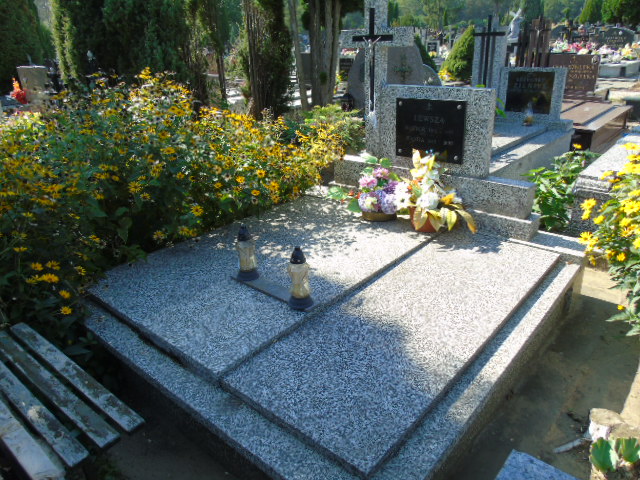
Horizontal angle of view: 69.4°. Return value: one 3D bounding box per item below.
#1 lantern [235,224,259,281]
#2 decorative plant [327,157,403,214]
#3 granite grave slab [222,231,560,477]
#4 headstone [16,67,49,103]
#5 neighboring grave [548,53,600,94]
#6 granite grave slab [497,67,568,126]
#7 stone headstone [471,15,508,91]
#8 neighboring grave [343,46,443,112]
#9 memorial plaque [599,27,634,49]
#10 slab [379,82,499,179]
[{"bbox_3d":[-0.398,0.062,2.460,0.120,0.297,0.120,-3,23,1],"label":"lantern"},{"bbox_3d":[0.318,-0.334,3.192,0.420,0.380,0.340,16,30,39],"label":"decorative plant"},{"bbox_3d":[0.462,0.327,2.136,0.680,0.042,1.760,16,30,39],"label":"granite grave slab"},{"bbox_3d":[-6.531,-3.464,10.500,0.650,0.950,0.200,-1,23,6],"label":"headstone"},{"bbox_3d":[3.802,-2.483,6.961,0.695,0.562,0.095,17,30,38],"label":"neighboring grave"},{"bbox_3d":[2.274,-1.569,4.961,0.671,0.522,0.084,17,30,38],"label":"granite grave slab"},{"bbox_3d":[1.831,-2.028,5.079,0.361,0.802,0.042,17,30,38],"label":"stone headstone"},{"bbox_3d":[0.878,-1.751,5.600,1.300,1.200,0.200,16,30,39],"label":"neighboring grave"},{"bbox_3d":[9.462,-6.356,14.800,1.150,0.900,0.250,16,30,39],"label":"memorial plaque"},{"bbox_3d":[0.722,-0.710,2.963,0.773,0.503,0.088,17,30,38],"label":"slab"}]

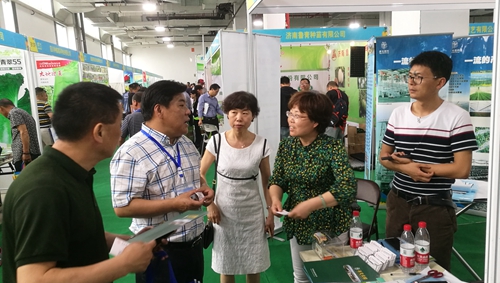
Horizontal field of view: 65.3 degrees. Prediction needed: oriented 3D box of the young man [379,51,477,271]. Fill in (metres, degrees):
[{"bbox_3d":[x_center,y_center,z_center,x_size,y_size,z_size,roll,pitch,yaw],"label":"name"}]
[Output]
[{"bbox_3d":[0.950,0.405,2.096,0.500,1.735,0.350,4,11,36],"label":"young man"}]

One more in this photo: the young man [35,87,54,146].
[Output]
[{"bbox_3d":[-3.362,-0.051,6.545,0.500,1.680,0.340,1,10,25],"label":"young man"}]

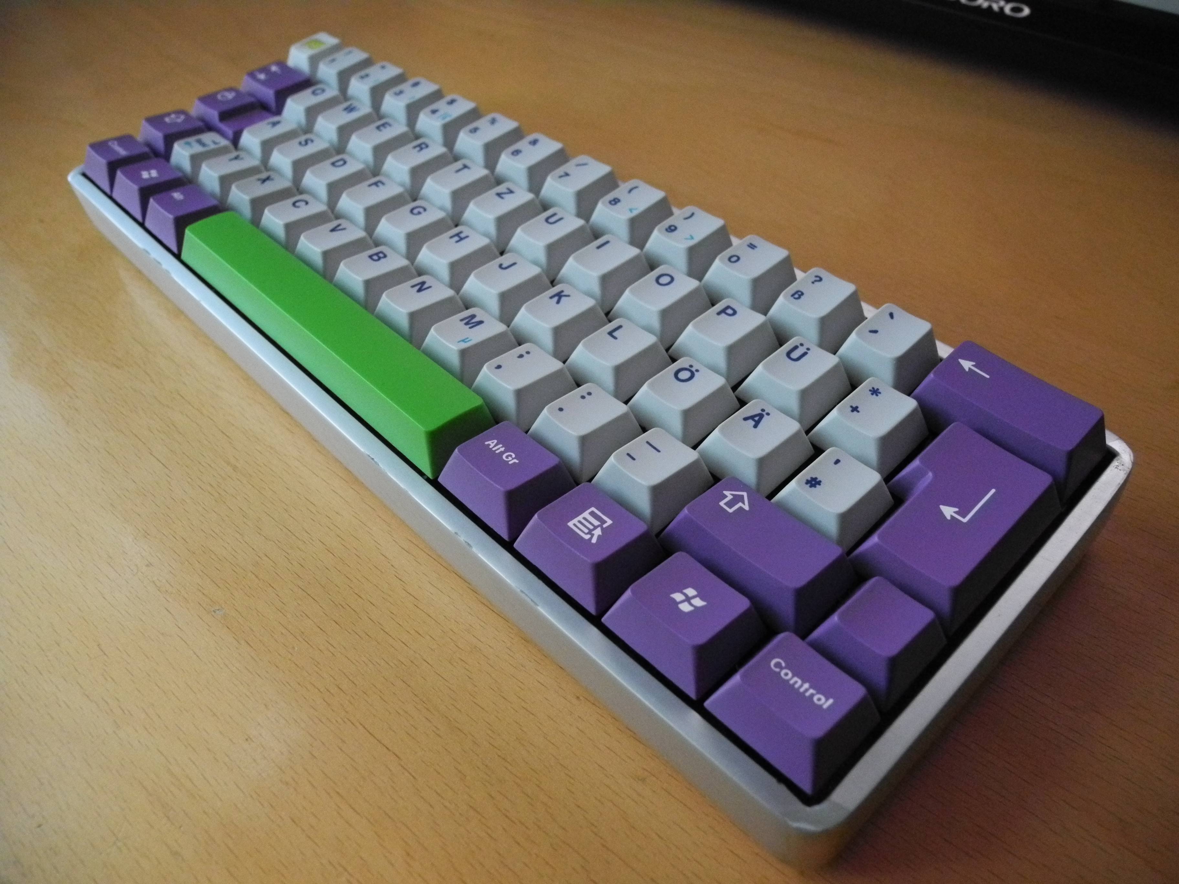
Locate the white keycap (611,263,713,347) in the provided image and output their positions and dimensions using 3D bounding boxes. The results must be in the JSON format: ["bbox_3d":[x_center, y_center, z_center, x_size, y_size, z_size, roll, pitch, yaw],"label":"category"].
[{"bbox_3d":[0.016,-0.032,0.217,0.018,0.008,0.018,-38,54,-24],"label":"white keycap"}]

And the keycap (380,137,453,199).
[{"bbox_3d":[-0.049,-0.078,0.269,0.018,0.008,0.018,-38,54,-24],"label":"keycap"}]

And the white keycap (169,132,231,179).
[{"bbox_3d":[-0.117,-0.087,0.288,0.018,0.009,0.018,-38,54,-24],"label":"white keycap"}]

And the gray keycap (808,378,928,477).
[{"bbox_3d":[0.055,-0.004,0.186,0.018,0.008,0.018,-38,54,-24],"label":"gray keycap"}]

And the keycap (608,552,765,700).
[{"bbox_3d":[0.016,0.029,0.162,0.018,0.009,0.023,-38,54,-24],"label":"keycap"}]

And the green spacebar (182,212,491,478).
[{"bbox_3d":[-0.065,-0.029,0.226,0.018,0.009,0.118,-38,54,-24],"label":"green spacebar"}]

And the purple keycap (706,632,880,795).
[{"bbox_3d":[0.032,0.041,0.150,0.018,0.009,0.023,-38,54,-24],"label":"purple keycap"}]

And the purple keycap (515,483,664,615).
[{"bbox_3d":[-0.001,0.017,0.174,0.018,0.009,0.023,-38,54,-24],"label":"purple keycap"}]

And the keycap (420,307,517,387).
[{"bbox_3d":[-0.028,-0.023,0.215,0.018,0.009,0.018,-38,54,-24],"label":"keycap"}]

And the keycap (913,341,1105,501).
[{"bbox_3d":[0.081,-0.005,0.185,0.018,0.009,0.037,-38,54,-24],"label":"keycap"}]

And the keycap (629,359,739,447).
[{"bbox_3d":[0.019,-0.009,0.198,0.018,0.007,0.018,-38,54,-24],"label":"keycap"}]

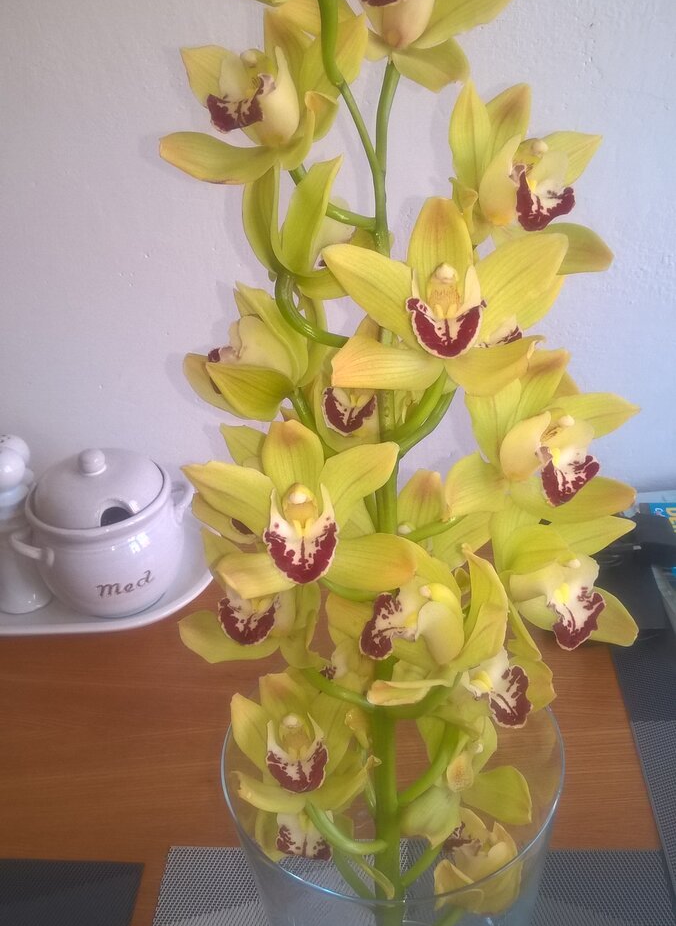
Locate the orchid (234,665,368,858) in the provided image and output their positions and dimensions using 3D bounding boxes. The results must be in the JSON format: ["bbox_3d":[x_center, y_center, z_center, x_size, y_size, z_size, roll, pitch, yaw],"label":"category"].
[{"bbox_3d":[-0.020,0.152,0.491,0.073,0.079,0.049,0,4,8],"label":"orchid"}]

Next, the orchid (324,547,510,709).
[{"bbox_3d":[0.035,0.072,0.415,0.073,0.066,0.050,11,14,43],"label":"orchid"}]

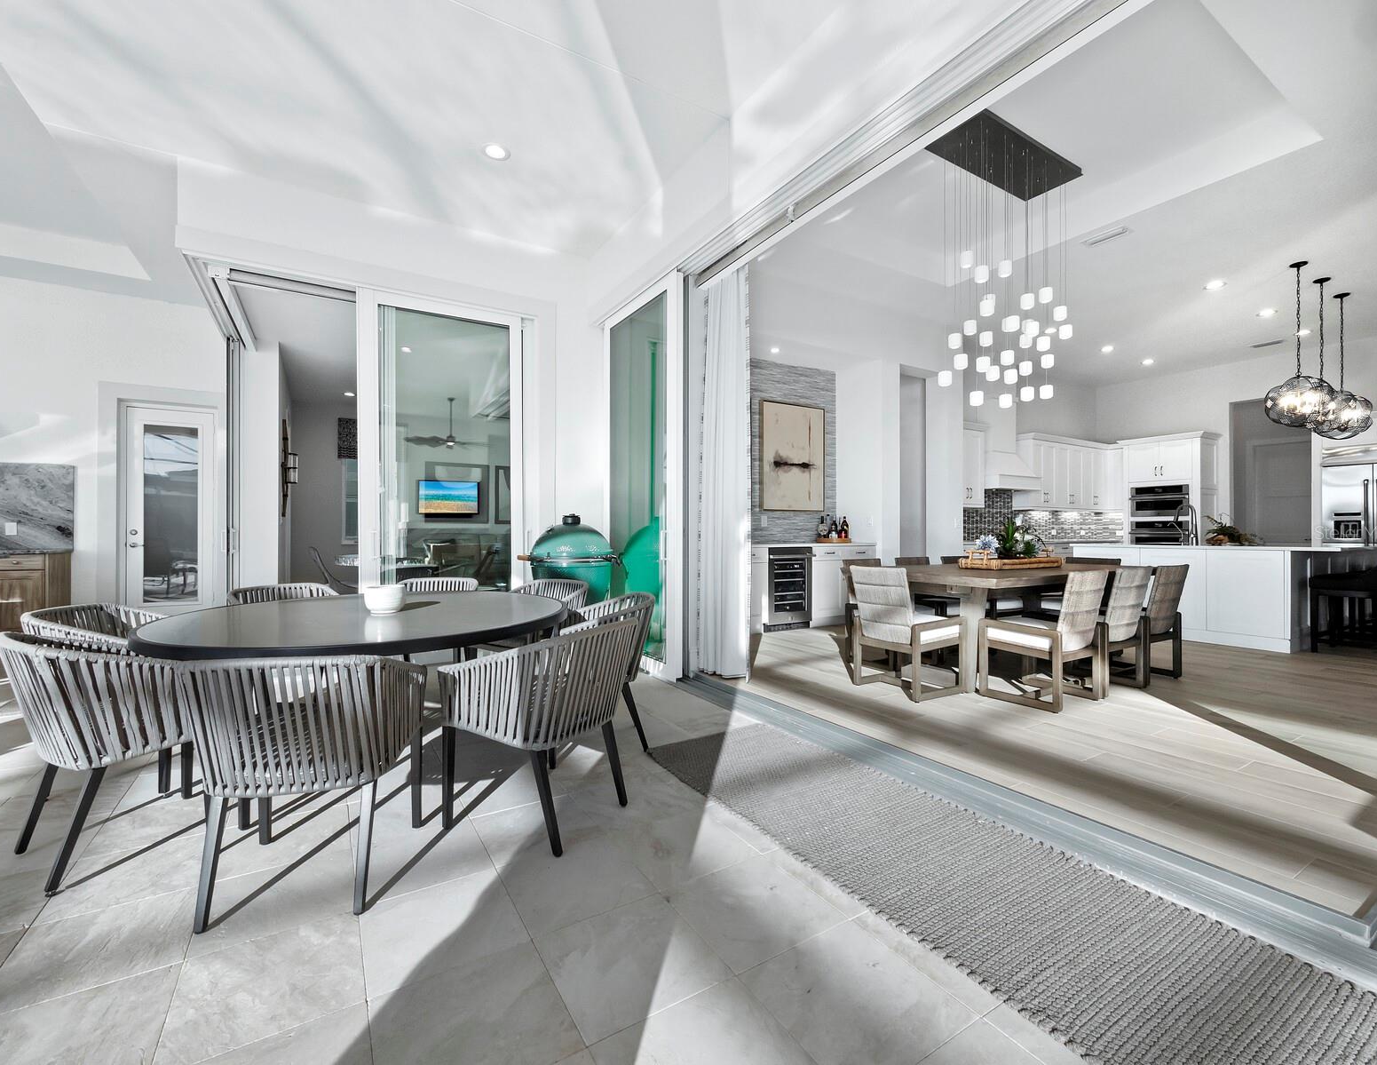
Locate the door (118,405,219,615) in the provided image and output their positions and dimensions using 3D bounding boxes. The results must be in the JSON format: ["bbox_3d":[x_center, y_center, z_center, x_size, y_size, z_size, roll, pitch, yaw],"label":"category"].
[{"bbox_3d":[-5.836,-0.145,6.470,0.820,2.480,0.080,0,0,-32],"label":"door"}]

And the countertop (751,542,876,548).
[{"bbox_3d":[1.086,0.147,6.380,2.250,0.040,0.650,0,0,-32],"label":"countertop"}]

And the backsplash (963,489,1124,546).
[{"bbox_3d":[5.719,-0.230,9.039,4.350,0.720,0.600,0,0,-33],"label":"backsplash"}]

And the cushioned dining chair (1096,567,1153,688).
[{"bbox_3d":[2.716,0.632,3.880,0.520,0.820,0.560,0,0,-33],"label":"cushioned dining chair"}]

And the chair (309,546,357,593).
[{"bbox_3d":[-3.490,0.600,5.800,0.580,0.885,0.500,0,0,-33],"label":"chair"}]

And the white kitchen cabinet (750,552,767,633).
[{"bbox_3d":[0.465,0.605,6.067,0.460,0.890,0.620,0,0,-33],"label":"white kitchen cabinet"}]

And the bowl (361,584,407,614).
[{"bbox_3d":[-1.418,0.316,2.685,0.180,0.120,0.180,0,0,0],"label":"bowl"}]

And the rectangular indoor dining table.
[{"bbox_3d":[2.544,0.661,4.617,2.440,0.762,1.220,0,0,-33],"label":"rectangular indoor dining table"}]

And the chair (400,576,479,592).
[{"bbox_3d":[-1.815,0.725,4.089,0.580,0.770,0.580,0,0,-12],"label":"chair"}]

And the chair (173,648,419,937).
[{"bbox_3d":[-1.214,0.725,1.852,0.580,0.770,0.580,0,0,-12],"label":"chair"}]

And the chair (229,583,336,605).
[{"bbox_3d":[-2.495,0.725,3.571,0.580,0.770,0.580,0,0,-38],"label":"chair"}]

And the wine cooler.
[{"bbox_3d":[0.915,0.603,6.283,0.610,0.875,0.610,0,0,-33],"label":"wine cooler"}]

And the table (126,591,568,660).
[{"bbox_3d":[-1.463,0.748,2.730,1.710,0.744,1.710,0,0,0],"label":"table"}]

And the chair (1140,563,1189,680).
[{"bbox_3d":[3.182,0.632,4.130,0.520,0.820,0.560,0,0,-33],"label":"chair"}]

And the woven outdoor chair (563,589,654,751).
[{"bbox_3d":[-0.471,0.725,3.130,0.580,0.770,0.580,0,0,-15],"label":"woven outdoor chair"}]

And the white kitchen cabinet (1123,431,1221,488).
[{"bbox_3d":[7.771,-1.145,9.279,0.700,0.710,1.000,0,0,-33],"label":"white kitchen cabinet"}]

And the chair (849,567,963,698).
[{"bbox_3d":[1.449,0.633,3.858,0.540,0.835,0.490,0,0,-33],"label":"chair"}]

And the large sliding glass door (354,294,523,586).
[{"bbox_3d":[-2.070,-0.425,4.886,1.300,3.030,0.070,0,0,-32],"label":"large sliding glass door"}]

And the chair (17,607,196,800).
[{"bbox_3d":[-2.560,0.735,2.670,0.600,0.770,0.600,0,0,-13],"label":"chair"}]

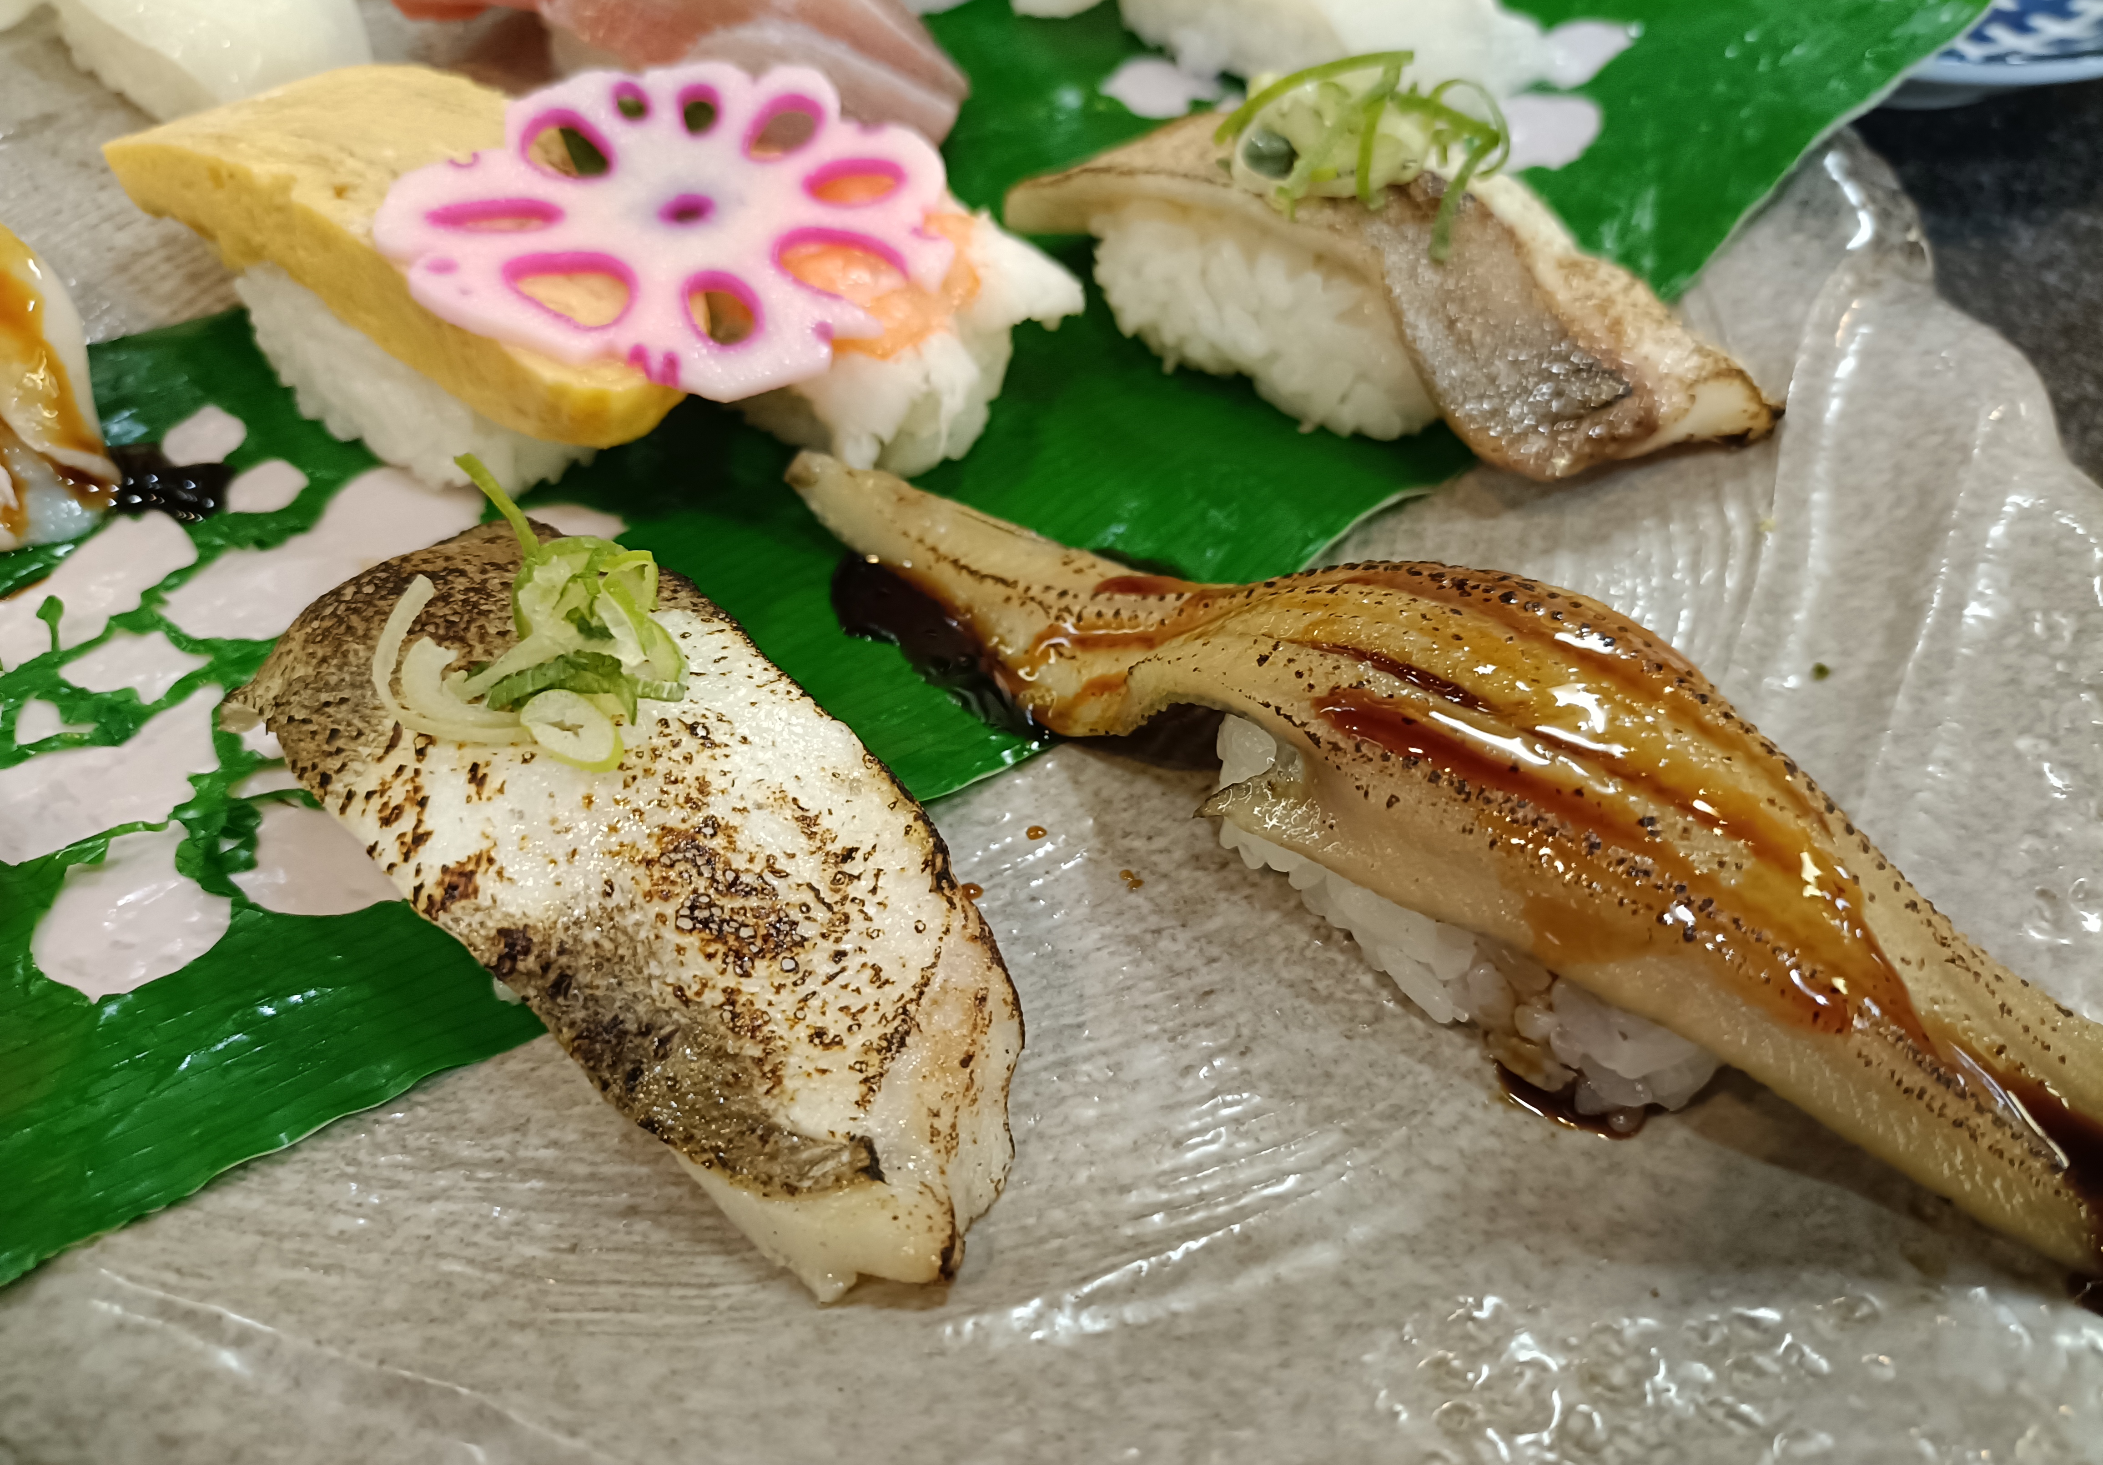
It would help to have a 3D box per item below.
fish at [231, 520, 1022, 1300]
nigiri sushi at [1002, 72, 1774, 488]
[{"bbox_3d":[-0.031,0.008,0.116,0.033,0.026,0.076,-36,58,-27],"label":"fish"},{"bbox_3d":[0.038,-0.046,0.163,0.081,0.027,0.031,22,52,18],"label":"nigiri sushi"}]

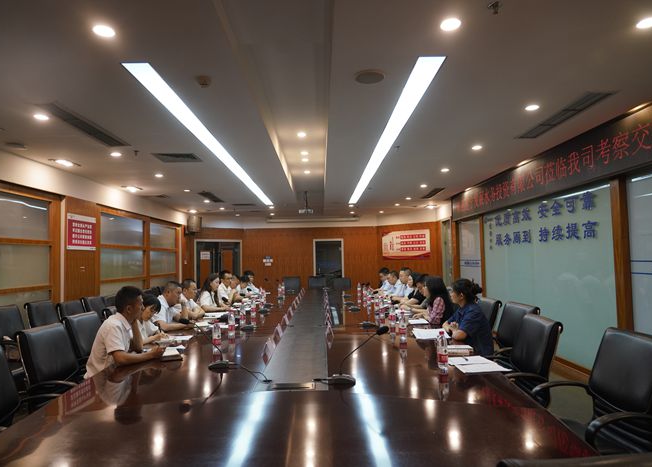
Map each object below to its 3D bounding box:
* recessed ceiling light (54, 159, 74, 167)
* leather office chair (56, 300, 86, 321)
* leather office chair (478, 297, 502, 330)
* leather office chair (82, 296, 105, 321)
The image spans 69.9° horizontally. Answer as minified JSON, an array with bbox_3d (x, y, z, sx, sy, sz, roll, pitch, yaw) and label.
[{"bbox_3d":[-3.340,-0.874,5.949,0.200,0.060,0.200,-1,-3,-1],"label":"recessed ceiling light"},{"bbox_3d":[-2.938,1.320,5.732,0.640,0.990,0.610,-2,-3,11],"label":"leather office chair"},{"bbox_3d":[1.607,1.225,5.169,0.640,0.960,0.600,-1,-3,0],"label":"leather office chair"},{"bbox_3d":[-3.007,1.389,6.604,0.640,0.960,0.600,-1,-3,0],"label":"leather office chair"}]

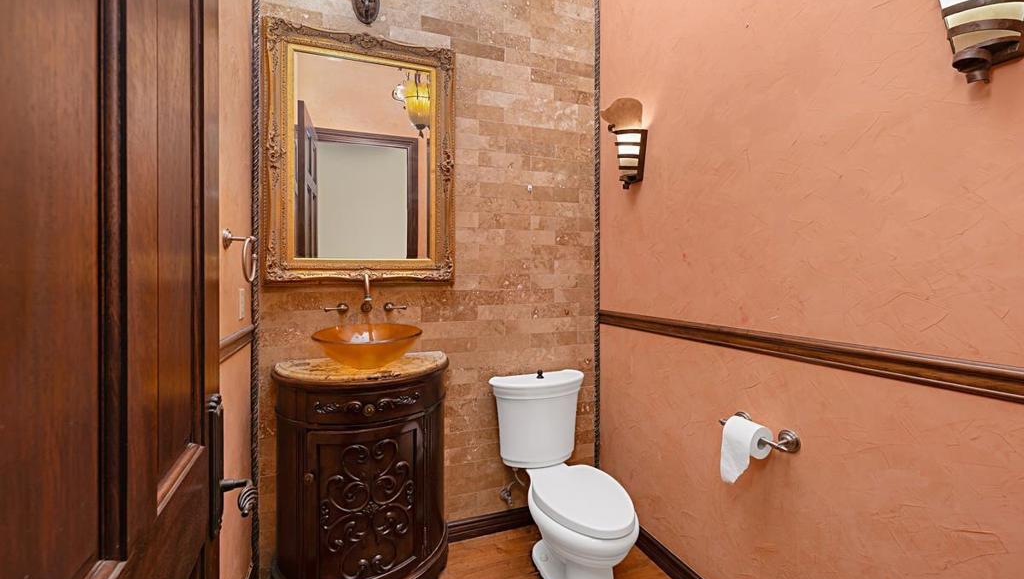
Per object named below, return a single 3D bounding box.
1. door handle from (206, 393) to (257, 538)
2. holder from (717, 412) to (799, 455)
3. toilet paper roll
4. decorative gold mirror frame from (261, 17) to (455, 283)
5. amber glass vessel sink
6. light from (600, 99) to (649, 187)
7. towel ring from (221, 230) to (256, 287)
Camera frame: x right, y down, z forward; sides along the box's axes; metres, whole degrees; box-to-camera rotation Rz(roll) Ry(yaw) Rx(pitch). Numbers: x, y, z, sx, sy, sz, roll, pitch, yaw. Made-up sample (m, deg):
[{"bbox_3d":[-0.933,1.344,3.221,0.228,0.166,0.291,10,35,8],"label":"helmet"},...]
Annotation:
[{"bbox_3d":[-0.495,0.314,0.712,0.080,0.265,0.120,0,1,-23],"label":"door handle"},{"bbox_3d":[0.773,0.452,1.255,0.085,0.070,0.230,0,1,-20],"label":"holder"},{"bbox_3d":[0.734,0.511,1.258,0.105,0.195,0.105,0,1,-20],"label":"toilet paper roll"},{"bbox_3d":[-0.645,-0.574,1.758,0.787,1.085,0.055,0,1,-20],"label":"decorative gold mirror frame"},{"bbox_3d":[-0.568,0.253,1.589,0.420,0.160,0.420,0,1,-20],"label":"amber glass vessel sink"},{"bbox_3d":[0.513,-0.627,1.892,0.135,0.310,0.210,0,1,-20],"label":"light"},{"bbox_3d":[-0.877,-0.107,1.280,0.085,0.180,0.155,0,1,-20],"label":"towel ring"}]

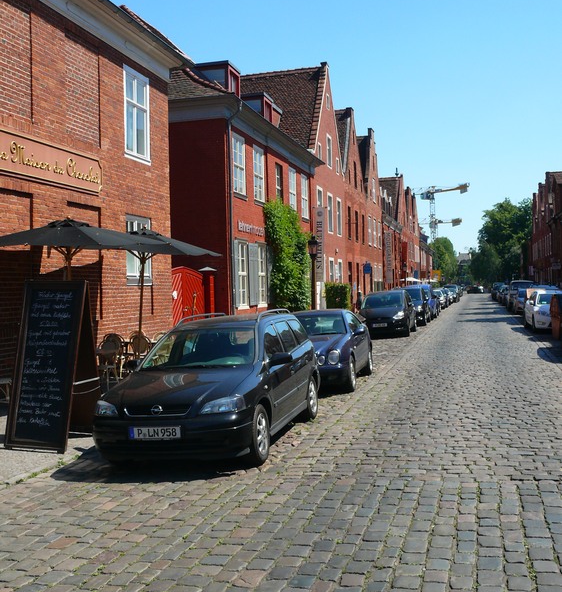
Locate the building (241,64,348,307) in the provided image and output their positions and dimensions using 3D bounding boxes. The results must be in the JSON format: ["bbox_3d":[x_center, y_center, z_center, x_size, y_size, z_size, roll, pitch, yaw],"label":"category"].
[{"bbox_3d":[-2.231,-5.117,39.094,9.500,12.900,8.200,-1,1,15],"label":"building"}]

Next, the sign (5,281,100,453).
[{"bbox_3d":[-2.592,0.767,8.842,0.790,1.860,0.930,-1,1,18],"label":"sign"}]

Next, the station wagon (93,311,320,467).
[{"bbox_3d":[-0.700,0.985,9.370,1.720,1.500,4.290,-2,0,14],"label":"station wagon"}]

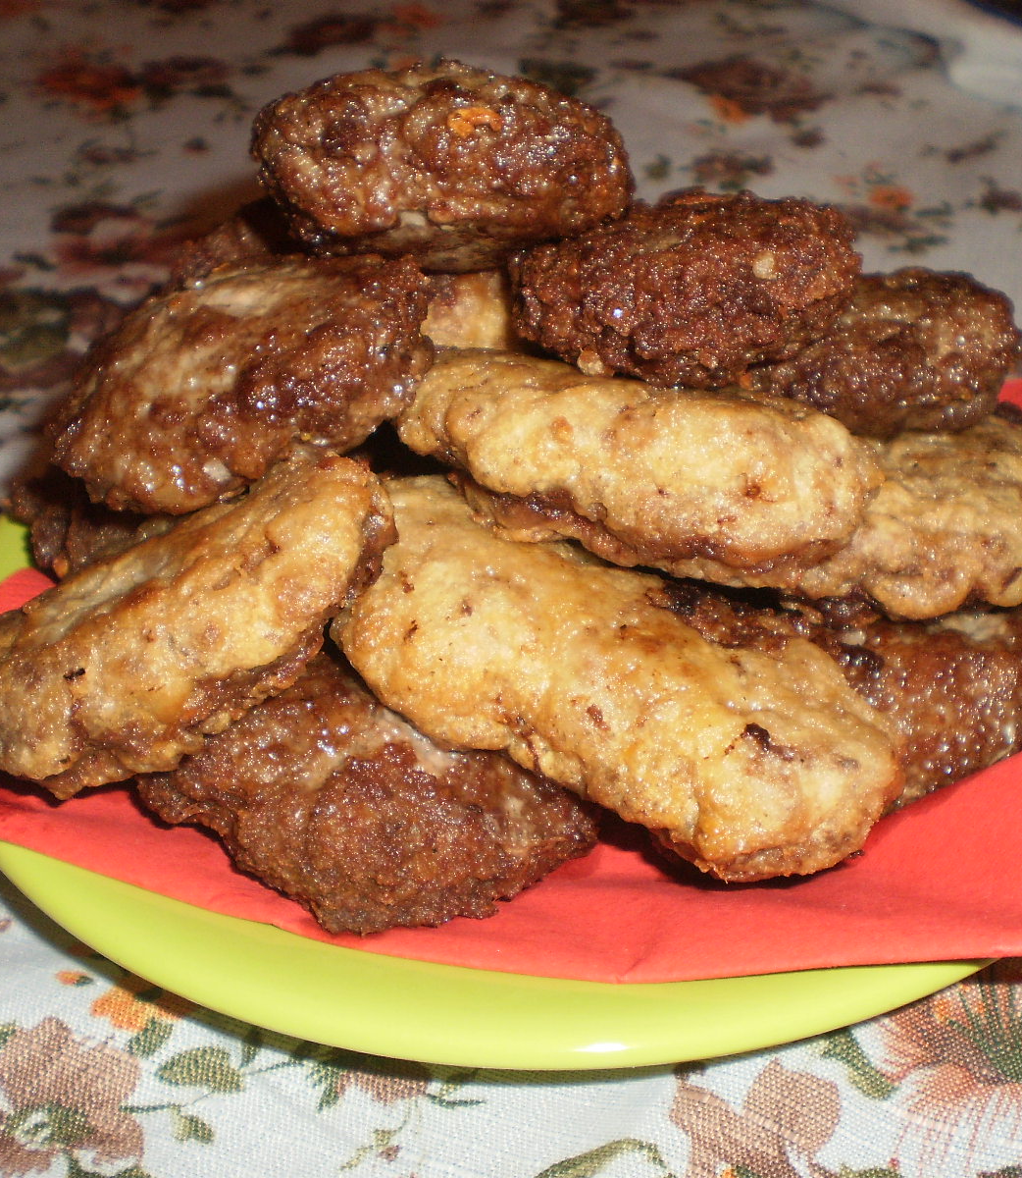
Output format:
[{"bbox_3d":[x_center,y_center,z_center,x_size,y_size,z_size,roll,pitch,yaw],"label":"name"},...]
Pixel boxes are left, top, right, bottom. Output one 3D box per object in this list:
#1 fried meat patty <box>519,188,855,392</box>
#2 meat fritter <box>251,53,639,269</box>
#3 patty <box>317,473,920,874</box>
[{"bbox_3d":[0.028,-0.048,0.258,0.054,0.024,0.046,-6,38,-6],"label":"fried meat patty"},{"bbox_3d":[-0.011,-0.069,0.266,0.060,0.026,0.051,-1,37,1],"label":"meat fritter"},{"bbox_3d":[0.015,0.013,0.231,0.087,0.023,0.048,29,50,12],"label":"patty"}]

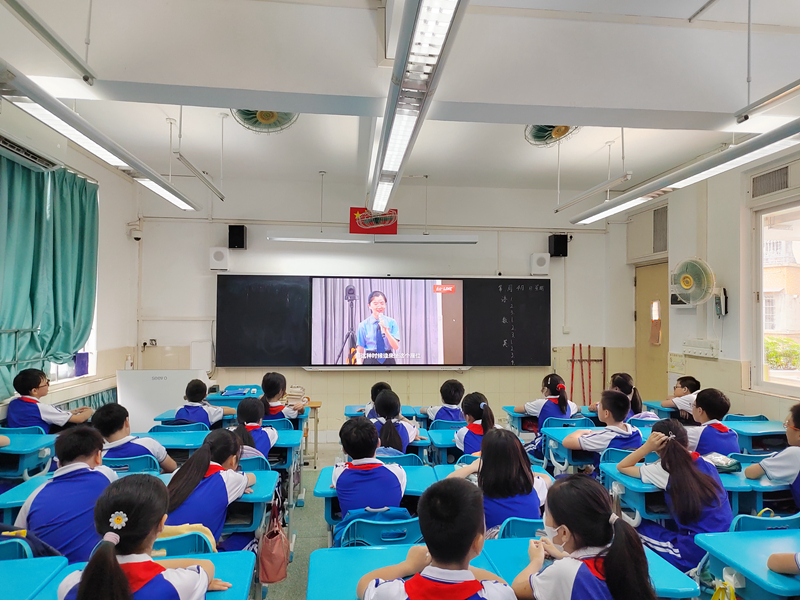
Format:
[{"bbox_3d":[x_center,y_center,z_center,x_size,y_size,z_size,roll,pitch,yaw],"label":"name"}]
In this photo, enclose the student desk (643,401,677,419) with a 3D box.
[{"bbox_3d":[2.659,1.390,5.056,0.600,0.760,0.420,1,-2,-5],"label":"student desk"}]

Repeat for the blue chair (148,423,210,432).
[{"bbox_3d":[-1.659,1.312,4.084,0.430,0.800,0.460,1,-2,-13],"label":"blue chair"}]

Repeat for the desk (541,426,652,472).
[{"bbox_3d":[1.408,1.356,3.936,0.620,0.720,0.450,1,-2,-6],"label":"desk"}]

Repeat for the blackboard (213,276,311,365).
[{"bbox_3d":[-1.675,0.257,6.584,1.137,1.142,0.080,1,-2,-6],"label":"blackboard"}]

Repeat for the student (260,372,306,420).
[{"bbox_3d":[-0.959,1.165,4.346,0.430,1.120,0.580,0,-2,10],"label":"student"}]

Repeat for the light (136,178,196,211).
[{"bbox_3d":[-2.041,-0.960,4.740,0.170,0.090,1.220,1,-2,-5],"label":"light"}]

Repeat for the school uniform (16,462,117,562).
[{"bbox_3d":[-1.333,0.920,2.132,0.420,0.480,0.320,0,-2,2],"label":"school uniform"}]

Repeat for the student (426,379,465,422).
[{"bbox_3d":[0.416,1.190,4.467,0.440,1.090,0.600,1,-2,-5],"label":"student"}]

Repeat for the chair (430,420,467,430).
[{"bbox_3d":[0.403,1.318,4.187,0.420,0.800,0.460,1,-2,-5],"label":"chair"}]

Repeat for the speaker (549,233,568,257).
[{"bbox_3d":[2.056,-0.685,6.899,0.177,0.278,0.180,1,-2,-6],"label":"speaker"}]

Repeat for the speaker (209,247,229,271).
[{"bbox_3d":[-2.191,-0.494,6.488,0.215,0.280,0.150,1,-2,-5],"label":"speaker"}]

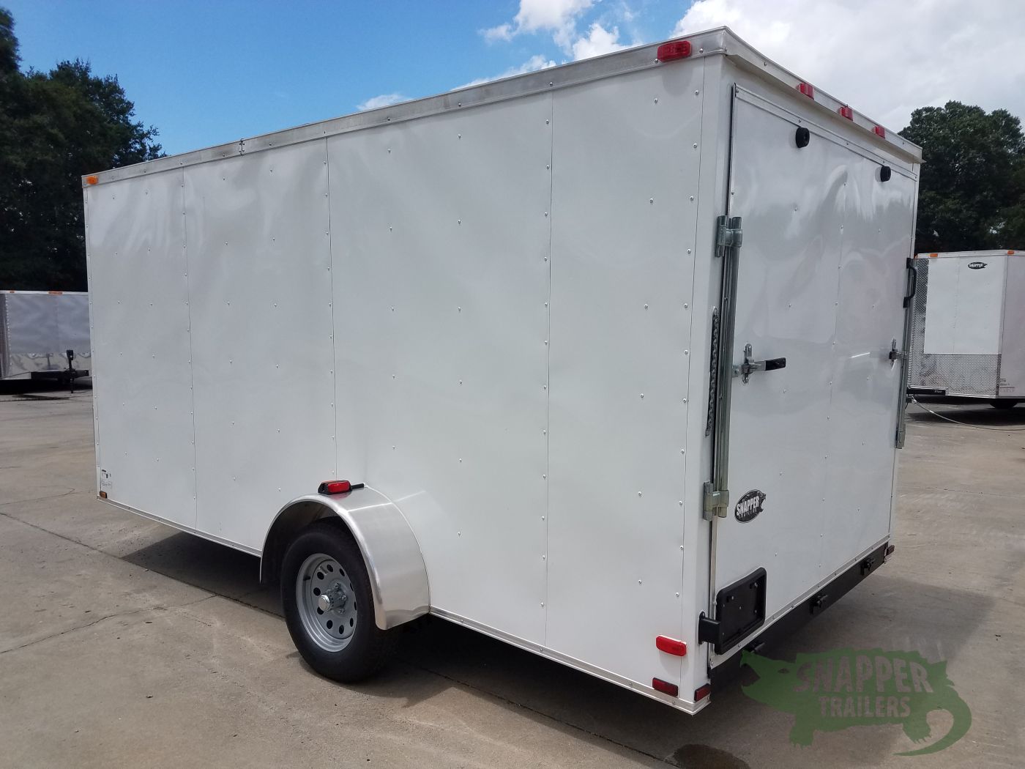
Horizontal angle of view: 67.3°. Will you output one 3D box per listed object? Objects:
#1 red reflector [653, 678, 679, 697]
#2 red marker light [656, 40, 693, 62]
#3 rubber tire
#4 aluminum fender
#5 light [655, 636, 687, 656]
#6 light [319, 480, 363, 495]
[{"bbox_3d":[0.499,0.988,2.511,0.089,0.036,0.008,5,7,40],"label":"red reflector"},{"bbox_3d":[0.490,-1.011,2.338,0.105,0.051,0.026,5,7,40],"label":"red marker light"},{"bbox_3d":[-0.748,0.933,3.412,0.686,0.686,0.205,5,7,40],"label":"rubber tire"},{"bbox_3d":[-0.753,0.700,3.382,0.864,0.474,0.236,5,7,40],"label":"aluminum fender"},{"bbox_3d":[0.512,0.844,2.480,0.104,0.051,0.026,5,7,40],"label":"light"},{"bbox_3d":[-0.735,0.444,3.364,0.062,0.055,0.205,5,7,40],"label":"light"}]

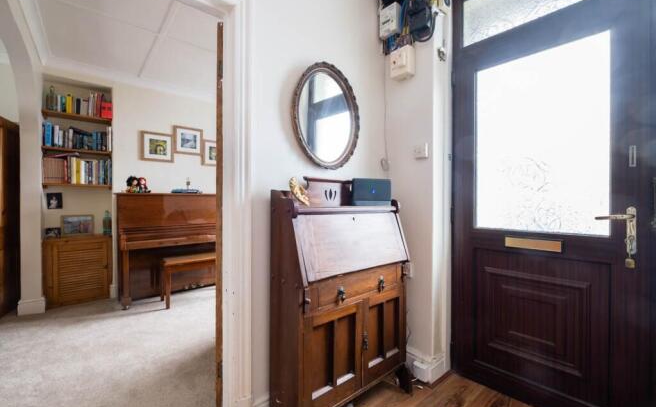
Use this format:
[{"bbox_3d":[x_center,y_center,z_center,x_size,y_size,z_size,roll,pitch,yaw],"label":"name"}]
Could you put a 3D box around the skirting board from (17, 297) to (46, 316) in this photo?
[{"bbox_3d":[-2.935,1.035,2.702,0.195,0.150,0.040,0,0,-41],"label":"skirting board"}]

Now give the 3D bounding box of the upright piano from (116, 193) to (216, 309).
[{"bbox_3d":[-1.770,0.505,3.530,1.510,1.210,0.570,0,0,-41],"label":"upright piano"}]

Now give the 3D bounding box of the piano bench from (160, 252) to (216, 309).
[{"bbox_3d":[-1.515,0.860,3.221,0.770,0.500,0.360,0,0,-41],"label":"piano bench"}]

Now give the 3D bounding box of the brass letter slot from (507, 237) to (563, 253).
[{"bbox_3d":[1.115,0.222,1.492,0.015,0.058,0.249,0,0,-44],"label":"brass letter slot"}]

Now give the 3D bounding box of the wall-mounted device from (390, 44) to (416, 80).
[{"bbox_3d":[0.495,-0.916,1.802,0.085,0.165,0.129,0,0,-44],"label":"wall-mounted device"}]

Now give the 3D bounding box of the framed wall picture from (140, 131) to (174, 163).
[{"bbox_3d":[-2.197,-0.715,3.523,0.363,0.356,0.020,0,0,-41],"label":"framed wall picture"}]

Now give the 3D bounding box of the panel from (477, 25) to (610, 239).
[{"bbox_3d":[1.140,-0.332,1.510,0.025,0.979,0.586,0,0,-44],"label":"panel"}]

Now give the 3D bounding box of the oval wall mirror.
[{"bbox_3d":[0.012,-0.482,1.531,0.494,0.586,0.040,0,0,-42],"label":"oval wall mirror"}]

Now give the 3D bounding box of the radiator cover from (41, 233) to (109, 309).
[{"bbox_3d":[-2.848,0.750,3.143,0.555,0.720,0.360,0,0,-41],"label":"radiator cover"}]

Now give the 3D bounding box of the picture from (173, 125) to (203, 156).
[{"bbox_3d":[-1.921,-0.856,3.763,0.367,0.363,0.020,0,0,-41],"label":"picture"}]

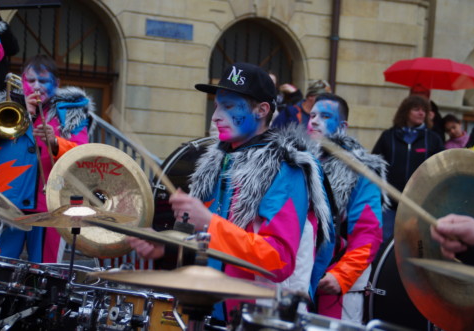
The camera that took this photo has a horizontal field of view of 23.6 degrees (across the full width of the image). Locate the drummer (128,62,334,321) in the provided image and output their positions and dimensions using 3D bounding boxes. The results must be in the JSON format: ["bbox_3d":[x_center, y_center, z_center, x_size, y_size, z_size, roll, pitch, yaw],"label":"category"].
[{"bbox_3d":[-0.030,0.550,3.830,0.560,1.800,0.620,2,2,-35],"label":"drummer"}]

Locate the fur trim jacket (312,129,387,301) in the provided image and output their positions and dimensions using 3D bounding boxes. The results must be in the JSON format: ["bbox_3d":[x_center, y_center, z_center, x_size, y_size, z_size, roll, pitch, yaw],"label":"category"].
[{"bbox_3d":[0.485,0.280,5.750,0.420,0.900,0.600,1,3,-44],"label":"fur trim jacket"}]

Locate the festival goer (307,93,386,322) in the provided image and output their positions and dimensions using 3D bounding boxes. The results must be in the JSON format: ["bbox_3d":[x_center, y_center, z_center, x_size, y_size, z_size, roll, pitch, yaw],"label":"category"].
[{"bbox_3d":[0.475,0.540,5.770,0.440,1.800,0.600,1,3,-44],"label":"festival goer"}]

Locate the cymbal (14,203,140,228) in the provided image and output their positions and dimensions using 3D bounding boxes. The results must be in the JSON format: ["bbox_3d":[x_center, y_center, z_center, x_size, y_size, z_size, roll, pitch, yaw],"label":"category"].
[{"bbox_3d":[-0.508,0.155,3.600,0.395,0.050,0.395,-1,6,0],"label":"cymbal"}]

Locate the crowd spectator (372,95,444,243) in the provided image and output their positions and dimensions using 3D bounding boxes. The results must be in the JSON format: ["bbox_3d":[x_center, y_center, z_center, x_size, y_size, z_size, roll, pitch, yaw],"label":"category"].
[{"bbox_3d":[1.210,0.320,8.200,0.530,1.670,0.330,3,2,6],"label":"crowd spectator"}]

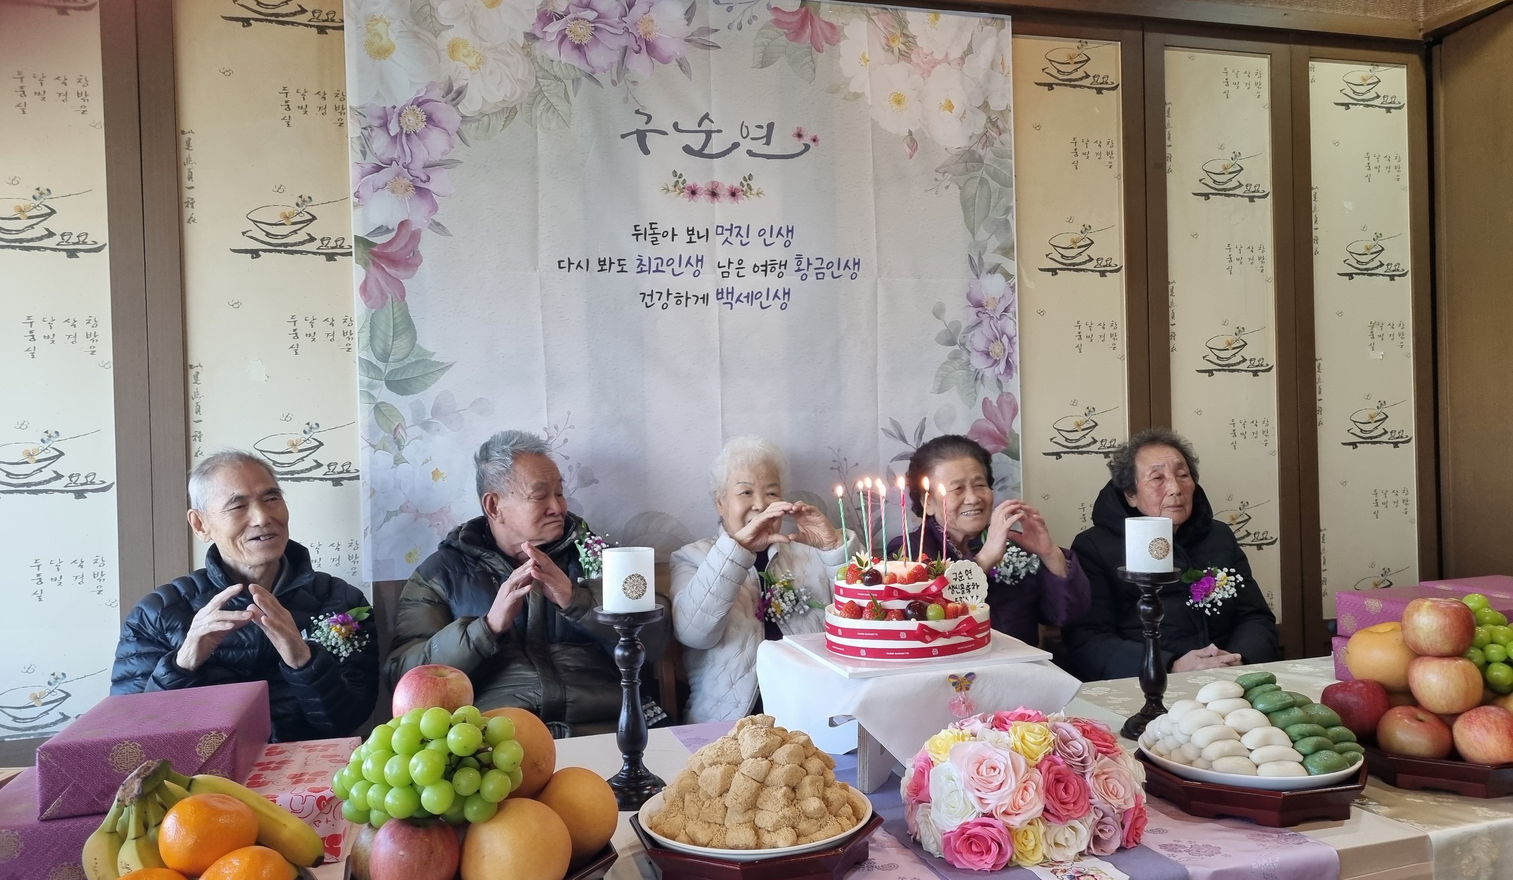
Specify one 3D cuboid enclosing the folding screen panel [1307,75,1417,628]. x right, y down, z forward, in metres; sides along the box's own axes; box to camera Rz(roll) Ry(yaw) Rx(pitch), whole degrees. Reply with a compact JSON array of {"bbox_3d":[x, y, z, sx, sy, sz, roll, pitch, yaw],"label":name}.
[{"bbox_3d":[1.913,-0.317,3.599,0.383,1.738,0.040,-2,1,-17],"label":"folding screen panel"}]

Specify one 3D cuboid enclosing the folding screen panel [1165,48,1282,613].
[{"bbox_3d":[1.406,-0.303,3.441,0.380,1.738,0.040,-2,1,-17],"label":"folding screen panel"}]

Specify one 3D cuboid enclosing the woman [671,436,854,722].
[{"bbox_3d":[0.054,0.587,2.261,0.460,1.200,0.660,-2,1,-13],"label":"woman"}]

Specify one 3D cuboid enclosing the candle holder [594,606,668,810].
[{"bbox_3d":[-0.164,0.353,1.514,0.095,0.255,0.095,-2,1,-17],"label":"candle holder"}]

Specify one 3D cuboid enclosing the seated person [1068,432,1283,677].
[{"bbox_3d":[0.986,0.551,2.509,0.500,1.200,0.660,-2,1,-6],"label":"seated person"}]

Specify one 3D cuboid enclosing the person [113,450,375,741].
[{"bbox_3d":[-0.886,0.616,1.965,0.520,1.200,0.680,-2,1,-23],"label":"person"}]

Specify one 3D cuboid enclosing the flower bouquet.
[{"bbox_3d":[0.321,0.401,1.374,0.290,0.135,0.270,-2,1,-9],"label":"flower bouquet"}]

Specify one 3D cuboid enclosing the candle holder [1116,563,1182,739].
[{"bbox_3d":[0.615,0.324,1.767,0.096,0.251,0.096,-2,1,-17],"label":"candle holder"}]

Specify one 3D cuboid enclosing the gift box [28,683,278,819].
[{"bbox_3d":[-0.721,0.370,1.392,0.195,0.076,0.275,-2,1,-16],"label":"gift box"}]

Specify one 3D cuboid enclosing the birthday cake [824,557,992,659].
[{"bbox_3d":[0.225,0.241,1.704,0.246,0.135,0.246,-2,1,0],"label":"birthday cake"}]

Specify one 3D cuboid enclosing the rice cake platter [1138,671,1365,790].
[{"bbox_3d":[0.635,0.371,1.474,0.265,0.125,0.265,-2,1,-17],"label":"rice cake platter"}]

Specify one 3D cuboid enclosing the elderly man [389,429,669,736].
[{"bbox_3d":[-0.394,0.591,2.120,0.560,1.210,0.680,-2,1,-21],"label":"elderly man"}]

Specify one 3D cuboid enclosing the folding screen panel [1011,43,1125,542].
[{"bbox_3d":[0.899,-0.288,3.284,0.379,1.738,0.040,-2,1,-17],"label":"folding screen panel"}]

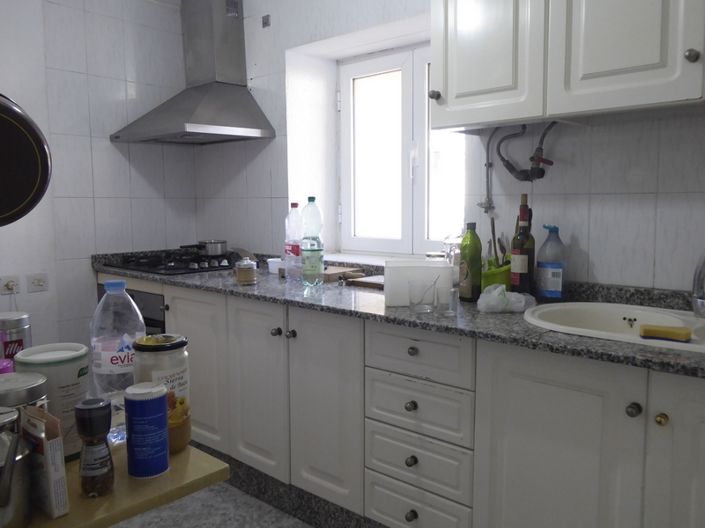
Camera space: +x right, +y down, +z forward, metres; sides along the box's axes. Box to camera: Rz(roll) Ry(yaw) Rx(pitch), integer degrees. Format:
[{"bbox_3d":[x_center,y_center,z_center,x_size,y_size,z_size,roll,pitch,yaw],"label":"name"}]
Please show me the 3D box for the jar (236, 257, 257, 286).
[{"bbox_3d":[-0.413,0.029,2.313,0.076,0.107,0.076,-1,6,0],"label":"jar"}]

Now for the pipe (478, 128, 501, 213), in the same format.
[{"bbox_3d":[0.485,-0.333,2.117,0.075,0.310,0.050,5,8,42],"label":"pipe"}]

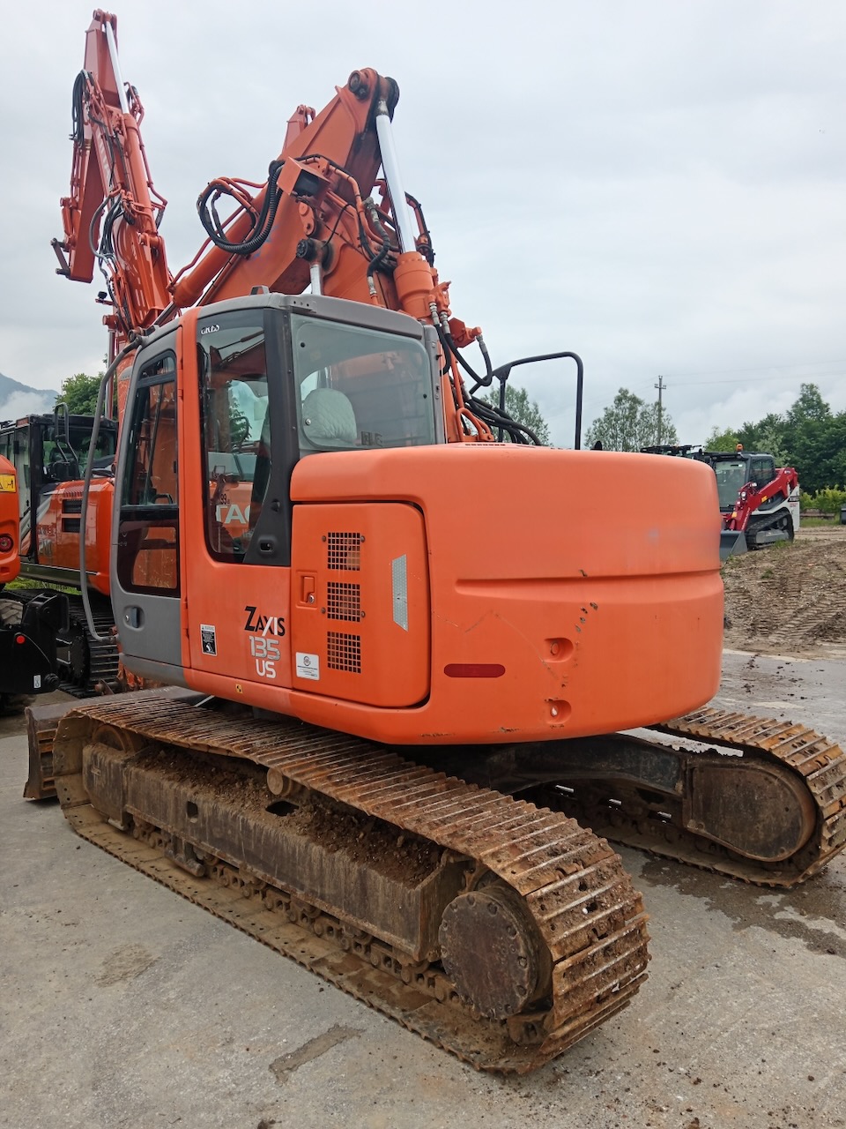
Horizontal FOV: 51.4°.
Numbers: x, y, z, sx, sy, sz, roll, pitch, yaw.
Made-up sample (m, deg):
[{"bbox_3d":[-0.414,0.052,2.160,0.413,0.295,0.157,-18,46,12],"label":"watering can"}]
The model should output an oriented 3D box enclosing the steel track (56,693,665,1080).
[{"bbox_3d":[-0.678,1.149,3.960,0.530,0.720,3.560,-2,4,-45],"label":"steel track"}]

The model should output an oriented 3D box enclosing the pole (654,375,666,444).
[{"bbox_3d":[16.174,-7.414,60.251,1.200,11.085,0.300,-1,3,-33],"label":"pole"}]

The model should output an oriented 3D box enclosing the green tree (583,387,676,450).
[{"bbox_3d":[15.139,-7.425,64.243,6.867,10.738,6.500,1,3,14],"label":"green tree"}]

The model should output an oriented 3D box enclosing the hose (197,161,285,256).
[{"bbox_3d":[-1.124,-2.185,5.407,0.630,0.550,0.250,3,4,42],"label":"hose"}]

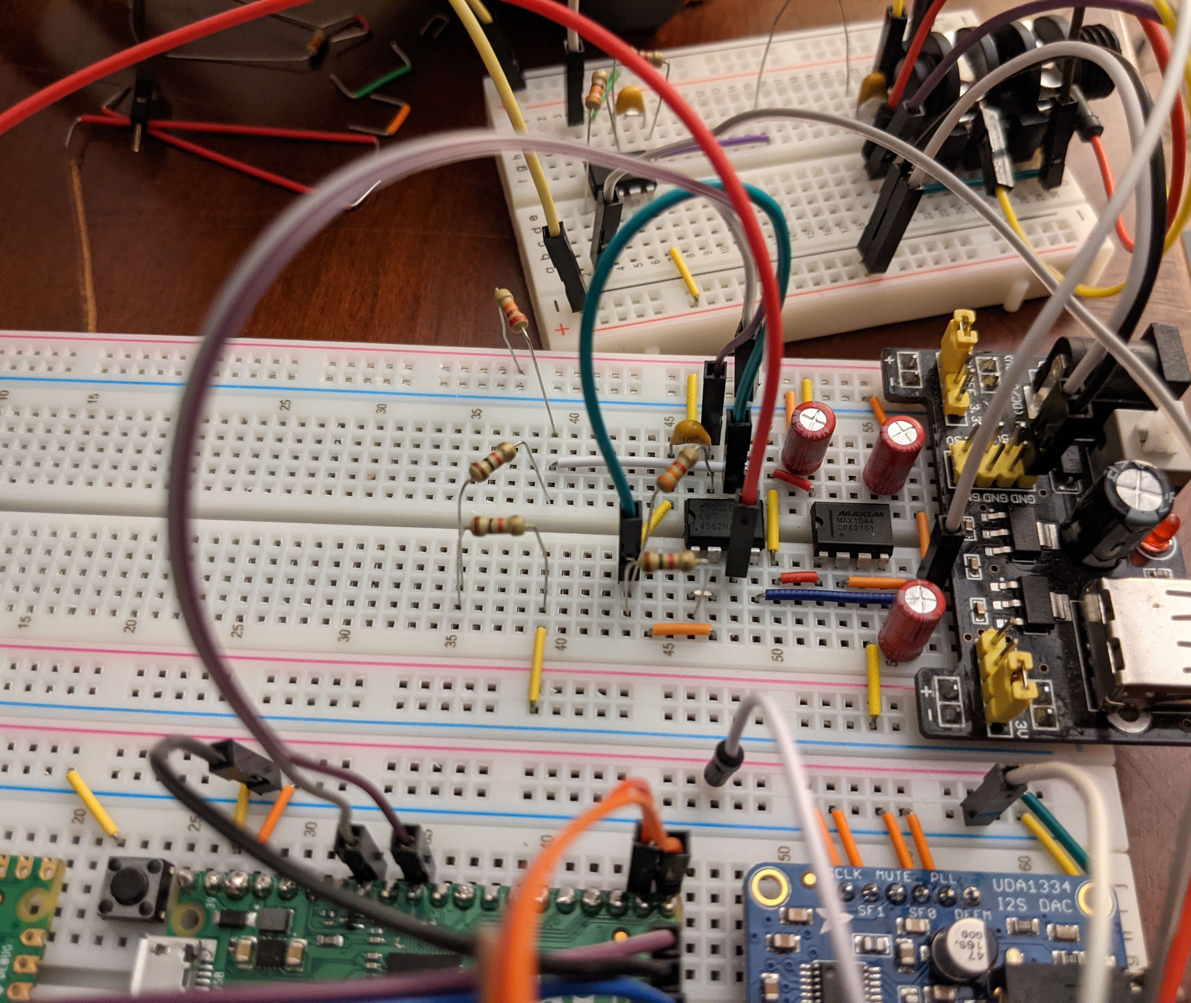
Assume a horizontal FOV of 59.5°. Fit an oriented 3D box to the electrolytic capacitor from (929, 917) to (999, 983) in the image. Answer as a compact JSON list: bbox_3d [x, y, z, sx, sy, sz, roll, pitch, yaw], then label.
[{"bbox_3d":[0.036,0.044,0.102,0.005,0.005,0.005,2,59,0],"label":"electrolytic capacitor"}]

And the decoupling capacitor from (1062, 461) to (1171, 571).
[{"bbox_3d":[0.060,0.002,0.120,0.008,0.012,0.008,2,59,0],"label":"decoupling capacitor"}]

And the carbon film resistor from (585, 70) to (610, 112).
[{"bbox_3d":[0.000,-0.056,0.142,0.002,0.002,0.006,9,77,5],"label":"carbon film resistor"}]

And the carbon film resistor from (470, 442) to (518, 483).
[{"bbox_3d":[-0.011,-0.004,0.111,0.002,0.002,0.006,39,58,20],"label":"carbon film resistor"}]

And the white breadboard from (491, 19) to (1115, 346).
[{"bbox_3d":[0.028,-0.049,0.161,0.083,0.009,0.054,-11,62,-6],"label":"white breadboard"}]

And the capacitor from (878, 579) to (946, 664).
[{"bbox_3d":[0.035,0.013,0.117,0.005,0.011,0.005,2,59,0],"label":"capacitor"}]

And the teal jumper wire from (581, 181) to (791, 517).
[{"bbox_3d":[0.008,-0.015,0.108,0.021,0.032,0.013,-40,67,-21],"label":"teal jumper wire"}]

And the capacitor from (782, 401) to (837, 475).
[{"bbox_3d":[0.026,-0.008,0.130,0.005,0.010,0.005,2,59,0],"label":"capacitor"}]

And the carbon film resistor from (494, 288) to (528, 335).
[{"bbox_3d":[-0.010,-0.023,0.128,0.002,0.002,0.006,-28,77,-16],"label":"carbon film resistor"}]

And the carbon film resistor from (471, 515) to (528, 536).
[{"bbox_3d":[-0.010,0.003,0.113,0.006,0.002,0.002,-1,59,-1],"label":"carbon film resistor"}]

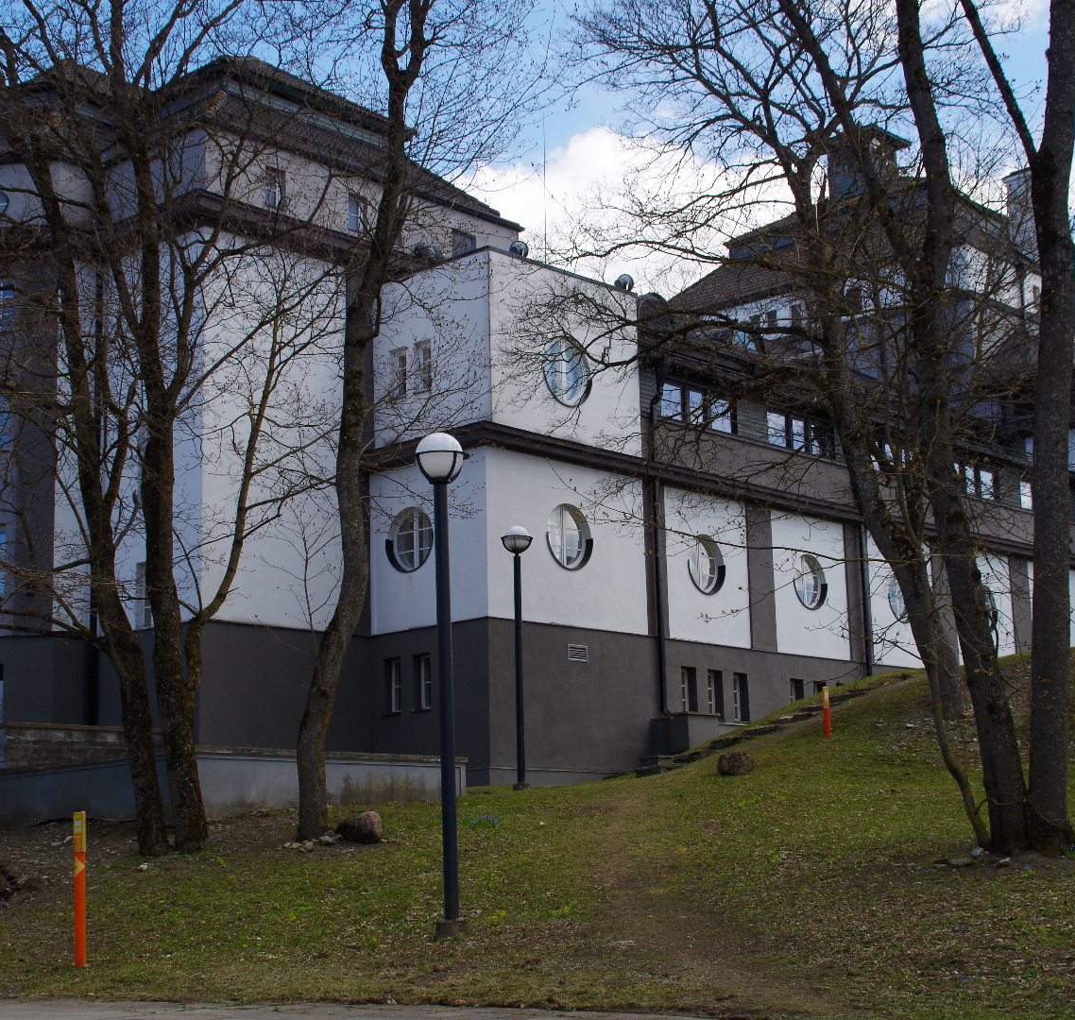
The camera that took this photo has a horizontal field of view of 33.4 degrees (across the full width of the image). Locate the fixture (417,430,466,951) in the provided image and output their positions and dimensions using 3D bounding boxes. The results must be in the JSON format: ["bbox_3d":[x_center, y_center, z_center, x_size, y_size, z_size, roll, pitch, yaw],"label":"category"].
[{"bbox_3d":[-0.952,1.729,18.550,0.520,5.207,0.520,-2,-11,0],"label":"fixture"}]

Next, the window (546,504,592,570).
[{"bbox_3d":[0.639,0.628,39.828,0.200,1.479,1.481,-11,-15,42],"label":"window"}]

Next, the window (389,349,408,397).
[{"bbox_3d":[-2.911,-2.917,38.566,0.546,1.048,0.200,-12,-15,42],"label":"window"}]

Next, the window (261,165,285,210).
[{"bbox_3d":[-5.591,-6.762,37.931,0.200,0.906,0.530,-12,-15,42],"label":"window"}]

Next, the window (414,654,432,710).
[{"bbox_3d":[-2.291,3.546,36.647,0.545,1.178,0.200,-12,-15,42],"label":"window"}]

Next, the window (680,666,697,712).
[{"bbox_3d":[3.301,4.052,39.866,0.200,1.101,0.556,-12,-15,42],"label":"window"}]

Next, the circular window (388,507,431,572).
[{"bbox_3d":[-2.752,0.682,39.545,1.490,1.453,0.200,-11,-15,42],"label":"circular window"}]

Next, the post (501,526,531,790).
[{"bbox_3d":[-0.364,2.815,34.544,0.580,5.096,0.580,-1,-11,0],"label":"post"}]

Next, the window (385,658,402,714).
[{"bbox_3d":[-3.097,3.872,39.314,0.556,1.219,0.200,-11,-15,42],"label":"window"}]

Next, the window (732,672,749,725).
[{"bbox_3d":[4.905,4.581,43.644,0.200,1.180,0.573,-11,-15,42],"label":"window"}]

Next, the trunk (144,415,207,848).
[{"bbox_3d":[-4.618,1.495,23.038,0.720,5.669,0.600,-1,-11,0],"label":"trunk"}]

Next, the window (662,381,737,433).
[{"bbox_3d":[3.744,-2.350,42.015,0.150,0.853,2.870,-12,-15,42],"label":"window"}]

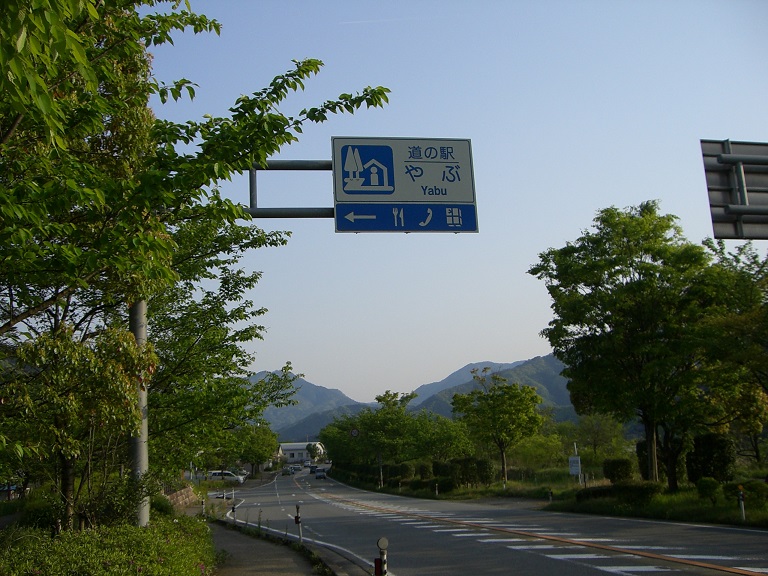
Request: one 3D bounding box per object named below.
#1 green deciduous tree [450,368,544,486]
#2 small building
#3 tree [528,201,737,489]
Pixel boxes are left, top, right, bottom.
[{"bbox_3d":[7.102,8.739,52.756,5.500,7.300,5.300,-2,-12,0],"label":"green deciduous tree"},{"bbox_3d":[-22.565,45.326,230.598,10.500,5.780,8.500,-6,-13,18],"label":"small building"},{"bbox_3d":[10.694,2.235,36.281,8.500,12.370,8.000,-2,-12,0],"label":"tree"}]

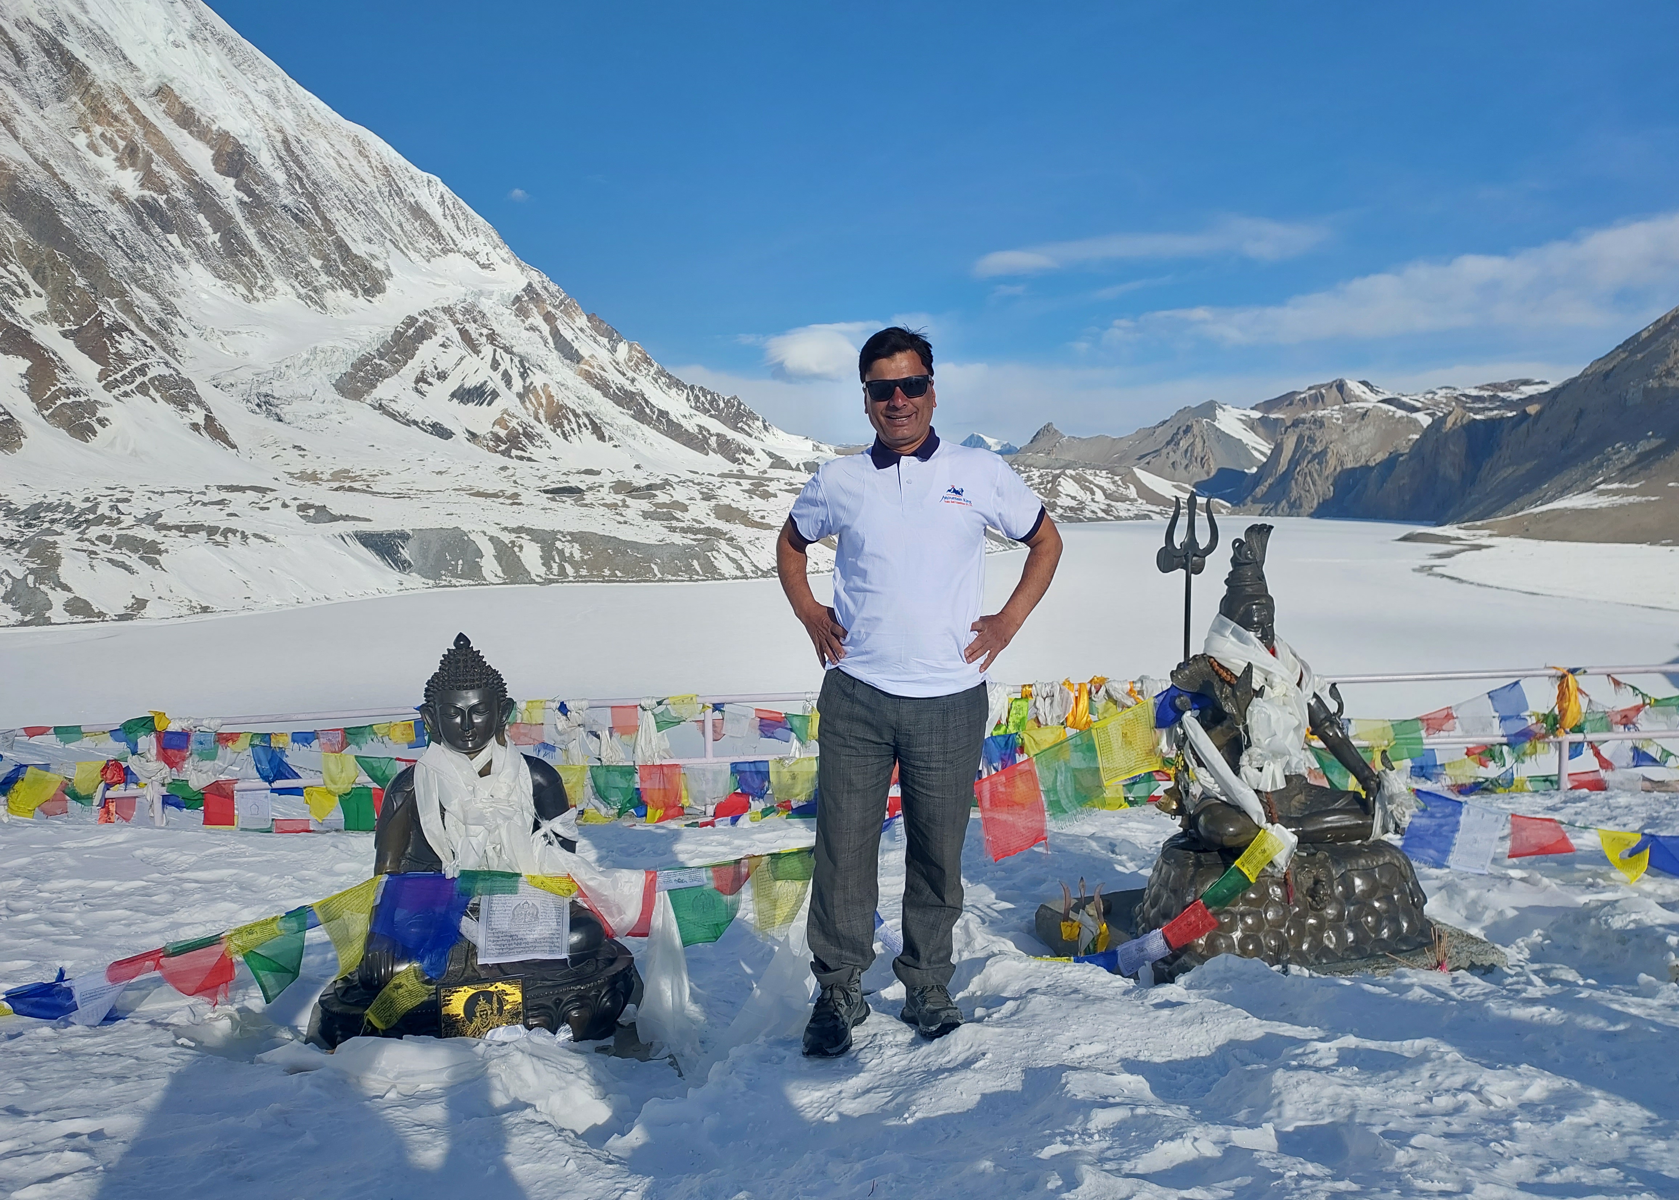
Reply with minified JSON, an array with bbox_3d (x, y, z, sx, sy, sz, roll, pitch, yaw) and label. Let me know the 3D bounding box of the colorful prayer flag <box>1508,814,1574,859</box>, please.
[{"bbox_3d":[2.271,0.767,4.400,0.210,0.150,0.060,0,4,-5],"label":"colorful prayer flag"}]

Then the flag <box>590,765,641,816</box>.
[{"bbox_3d":[-0.941,0.801,5.700,0.210,0.210,0.050,0,4,0],"label":"flag"}]

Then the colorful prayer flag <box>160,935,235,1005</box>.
[{"bbox_3d":[-1.577,0.902,3.330,0.190,0.165,0.050,1,4,11],"label":"colorful prayer flag"}]

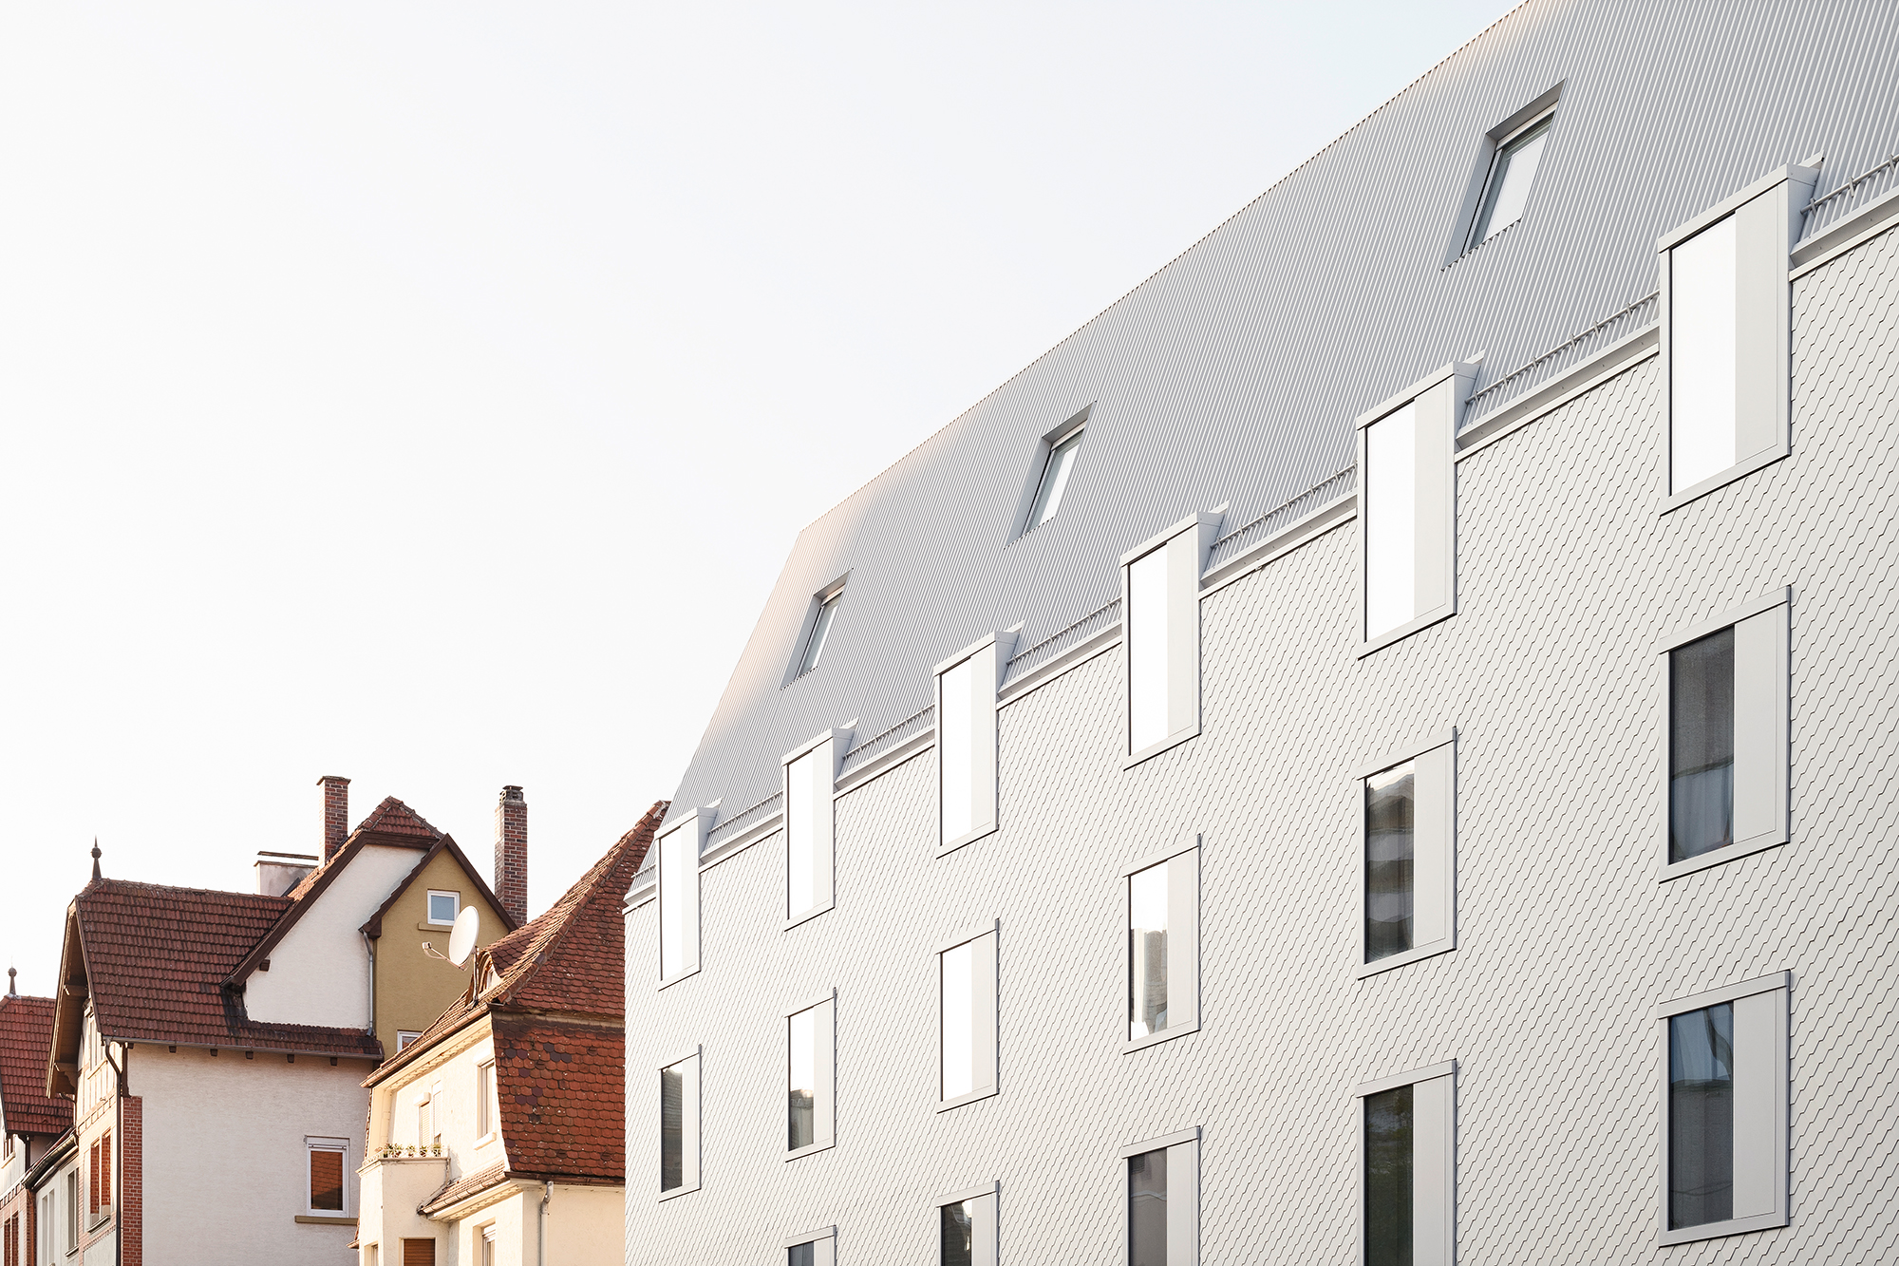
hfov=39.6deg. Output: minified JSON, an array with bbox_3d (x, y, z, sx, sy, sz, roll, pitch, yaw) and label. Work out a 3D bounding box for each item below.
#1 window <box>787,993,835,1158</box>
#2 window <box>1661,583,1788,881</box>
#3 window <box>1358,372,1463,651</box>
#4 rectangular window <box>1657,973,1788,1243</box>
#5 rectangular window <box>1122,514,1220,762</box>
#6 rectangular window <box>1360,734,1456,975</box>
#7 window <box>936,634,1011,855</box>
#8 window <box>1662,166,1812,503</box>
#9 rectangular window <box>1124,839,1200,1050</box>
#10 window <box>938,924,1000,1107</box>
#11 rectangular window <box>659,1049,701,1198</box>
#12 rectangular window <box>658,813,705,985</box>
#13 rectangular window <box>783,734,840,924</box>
[{"bbox_3d":[-1.761,5.744,34.151,0.150,1.950,1.460,8,-17,-28],"label":"window"},{"bbox_3d":[6.013,0.823,20.388,0.150,1.936,1.334,6,-13,-28],"label":"window"},{"bbox_3d":[4.343,-1.119,24.803,0.200,2.410,1.460,8,-17,-28],"label":"window"},{"bbox_3d":[6.007,3.698,20.392,0.150,1.950,1.460,8,-17,-28],"label":"rectangular window"},{"bbox_3d":[2.339,0.118,28.216,0.250,2.410,1.460,8,-17,-28],"label":"rectangular window"},{"bbox_3d":[4.079,1.983,23.355,0.150,1.920,1.315,6,-13,-28],"label":"rectangular window"},{"bbox_3d":[0.280,1.374,31.671,0.250,2.410,1.460,8,-17,-28],"label":"window"},{"bbox_3d":[6.078,-2.209,20.424,0.300,2.196,1.334,6,-13,-28],"label":"window"},{"bbox_3d":[2.148,3.137,26.319,0.150,1.916,1.292,6,-13,-28],"label":"rectangular window"},{"bbox_3d":[0.257,4.481,30.774,0.150,1.950,1.460,8,-17,-28],"label":"window"},{"bbox_3d":[-3.800,7.007,37.569,0.150,1.950,1.460,8,-17,-28],"label":"rectangular window"},{"bbox_3d":[-3.534,3.574,35.100,0.220,2.136,1.261,6,-13,-28],"label":"rectangular window"},{"bbox_3d":[-1.645,2.440,32.201,0.220,2.144,1.289,6,-13,-28],"label":"rectangular window"}]

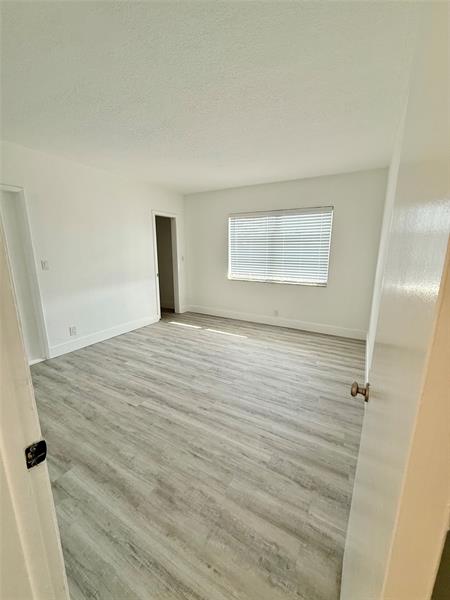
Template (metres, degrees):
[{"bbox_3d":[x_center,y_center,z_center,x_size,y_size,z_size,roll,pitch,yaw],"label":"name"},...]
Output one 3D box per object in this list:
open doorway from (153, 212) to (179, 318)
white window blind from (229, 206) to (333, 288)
[{"bbox_3d":[-1.158,-0.655,4.841,0.130,2.063,0.688,7,14,29],"label":"open doorway"},{"bbox_3d":[0.875,-0.928,4.275,1.795,1.185,0.060,7,14,29],"label":"white window blind"}]

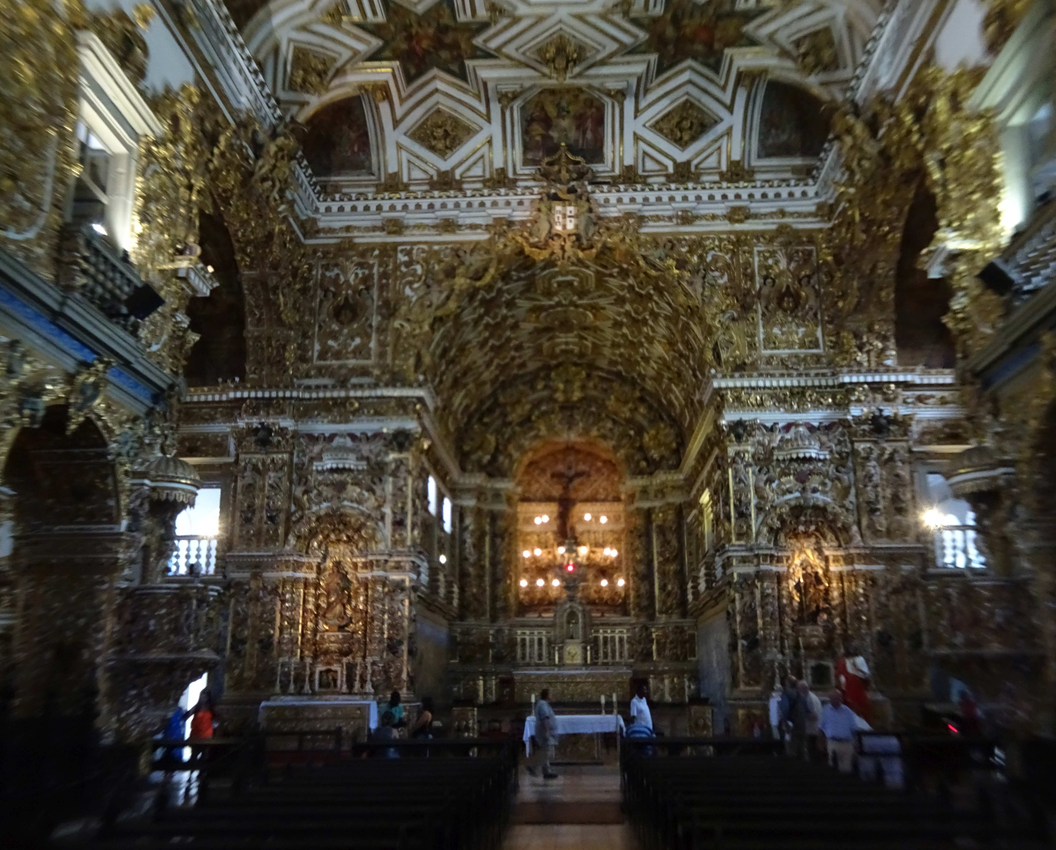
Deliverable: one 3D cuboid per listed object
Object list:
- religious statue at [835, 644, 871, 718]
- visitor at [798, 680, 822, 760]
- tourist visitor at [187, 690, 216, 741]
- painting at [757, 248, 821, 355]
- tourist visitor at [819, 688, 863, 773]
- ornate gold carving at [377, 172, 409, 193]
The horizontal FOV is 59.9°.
[{"bbox_3d":[6.925,5.493,19.510,0.680,1.577,0.550,-9,-18,26],"label":"religious statue"},{"bbox_3d":[5.054,5.502,16.483,0.380,1.766,0.480,10,-19,-33],"label":"visitor"},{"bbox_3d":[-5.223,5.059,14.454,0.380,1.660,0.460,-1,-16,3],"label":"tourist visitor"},{"bbox_3d":[7.224,-3.526,25.440,1.740,3.060,0.150,-1,-16,3],"label":"painting"},{"bbox_3d":[4.232,4.427,12.251,0.560,1.720,0.380,-5,-17,16],"label":"tourist visitor"},{"bbox_3d":[-3.941,-7.083,26.760,0.910,0.600,0.250,-1,-16,3],"label":"ornate gold carving"}]

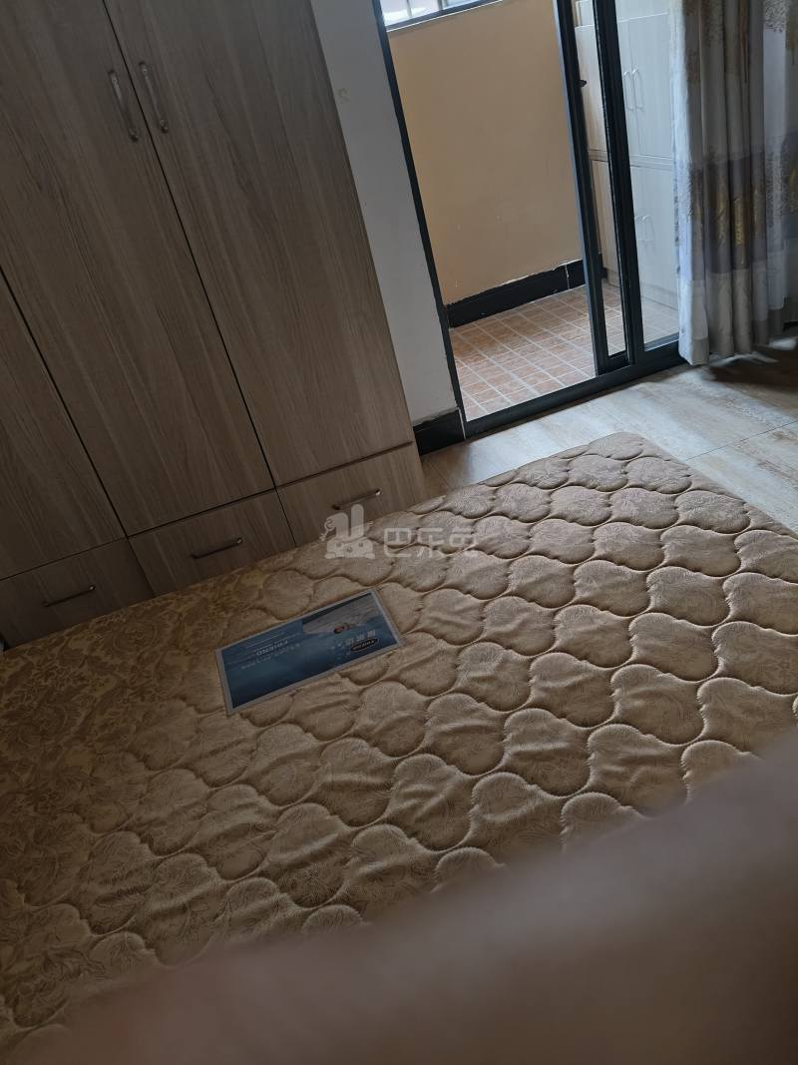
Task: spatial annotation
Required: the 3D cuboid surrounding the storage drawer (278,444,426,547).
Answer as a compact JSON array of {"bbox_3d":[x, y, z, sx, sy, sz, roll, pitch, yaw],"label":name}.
[{"bbox_3d":[-0.161,-0.168,2.155,0.350,0.205,0.440,-19,31,-7],"label":"storage drawer"}]

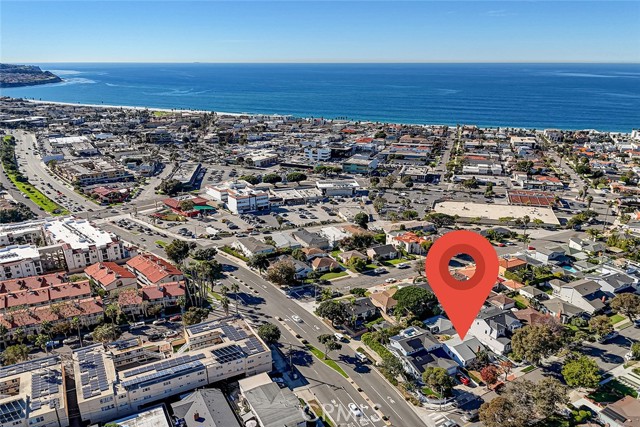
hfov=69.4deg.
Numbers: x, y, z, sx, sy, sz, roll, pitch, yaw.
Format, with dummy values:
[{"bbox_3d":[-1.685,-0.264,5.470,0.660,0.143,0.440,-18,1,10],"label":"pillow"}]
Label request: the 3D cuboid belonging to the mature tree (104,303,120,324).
[{"bbox_3d":[-67.500,33.600,151.200,4.800,9.000,4.800,0,18,0],"label":"mature tree"}]

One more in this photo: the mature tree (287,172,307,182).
[{"bbox_3d":[-17.514,-25.563,347.462,15.300,9.800,13.000,0,18,0],"label":"mature tree"}]

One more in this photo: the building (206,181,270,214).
[{"bbox_3d":[-53.100,-10.900,293.900,23.000,10.600,37.000,-13,22,-34],"label":"building"}]

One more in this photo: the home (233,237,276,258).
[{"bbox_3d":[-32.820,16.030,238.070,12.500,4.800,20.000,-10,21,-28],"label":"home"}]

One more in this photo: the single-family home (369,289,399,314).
[{"bbox_3d":[25.380,32.300,174.320,11.300,5.000,11.500,-9,20,-25],"label":"single-family home"}]

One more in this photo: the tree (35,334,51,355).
[{"bbox_3d":[-86.330,41.160,144.260,4.500,7.100,4.500,-9,21,-26],"label":"tree"}]

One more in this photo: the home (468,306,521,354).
[{"bbox_3d":[56.500,35.800,146.100,12.800,8.200,15.300,-10,21,-27],"label":"home"}]

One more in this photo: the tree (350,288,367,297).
[{"bbox_3d":[15.649,31.378,185.917,6.600,3.400,4.500,-9,20,-26],"label":"tree"}]

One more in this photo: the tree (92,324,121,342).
[{"bbox_3d":[-72.017,40.261,154.996,8.600,6.000,8.000,0,18,0],"label":"tree"}]

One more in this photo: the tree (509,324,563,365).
[{"bbox_3d":[66.440,39.870,140.670,14.300,11.800,13.800,0,18,0],"label":"tree"}]

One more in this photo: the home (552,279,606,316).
[{"bbox_3d":[101.970,30.950,177.940,12.000,7.300,15.800,-9,20,-25],"label":"home"}]

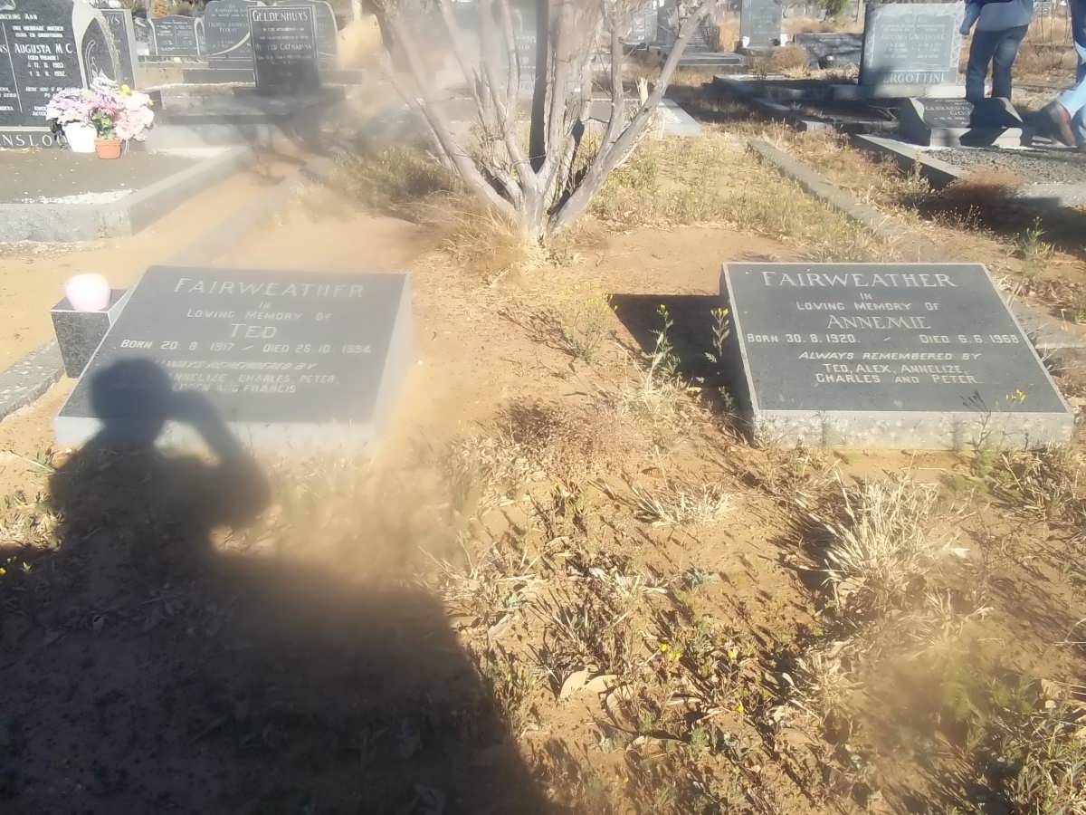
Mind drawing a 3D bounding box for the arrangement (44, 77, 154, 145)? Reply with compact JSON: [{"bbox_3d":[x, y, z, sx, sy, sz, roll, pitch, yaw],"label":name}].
[{"bbox_3d":[-2.824,-1.895,6.400,0.640,0.410,0.380,1,22,1],"label":"arrangement"}]

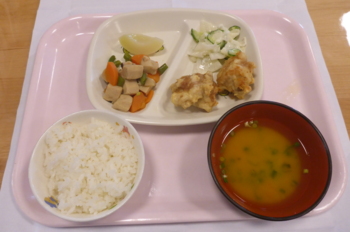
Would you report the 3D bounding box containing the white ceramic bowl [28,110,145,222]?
[{"bbox_3d":[-0.087,0.057,0.308,0.113,0.056,0.113,0,64,0],"label":"white ceramic bowl"}]

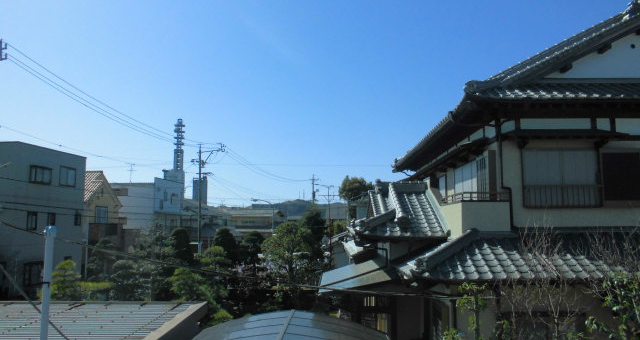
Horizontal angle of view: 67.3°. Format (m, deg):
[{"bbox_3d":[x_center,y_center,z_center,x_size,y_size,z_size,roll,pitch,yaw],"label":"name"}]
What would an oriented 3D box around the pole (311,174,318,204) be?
[{"bbox_3d":[-0.900,6.938,77.707,1.400,11.600,0.800,-2,-6,15],"label":"pole"}]

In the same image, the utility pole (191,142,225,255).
[{"bbox_3d":[-10.750,3.494,46.396,3.000,11.600,0.900,-1,-6,8],"label":"utility pole"}]

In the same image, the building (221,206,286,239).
[{"bbox_3d":[-13.600,11.411,97.336,11.000,7.000,7.500,-1,-6,6],"label":"building"}]

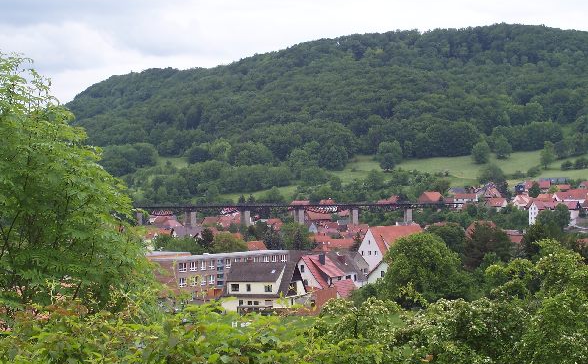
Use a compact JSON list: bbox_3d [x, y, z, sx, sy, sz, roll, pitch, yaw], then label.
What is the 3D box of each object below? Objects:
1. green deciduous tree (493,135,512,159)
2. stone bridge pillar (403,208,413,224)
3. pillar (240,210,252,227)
[{"bbox_3d":[149.460,-25.450,960.000,14.200,17.300,14.200,0,0,0],"label":"green deciduous tree"},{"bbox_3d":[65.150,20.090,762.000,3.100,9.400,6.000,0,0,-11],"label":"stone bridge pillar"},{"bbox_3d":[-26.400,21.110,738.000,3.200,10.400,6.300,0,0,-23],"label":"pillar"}]

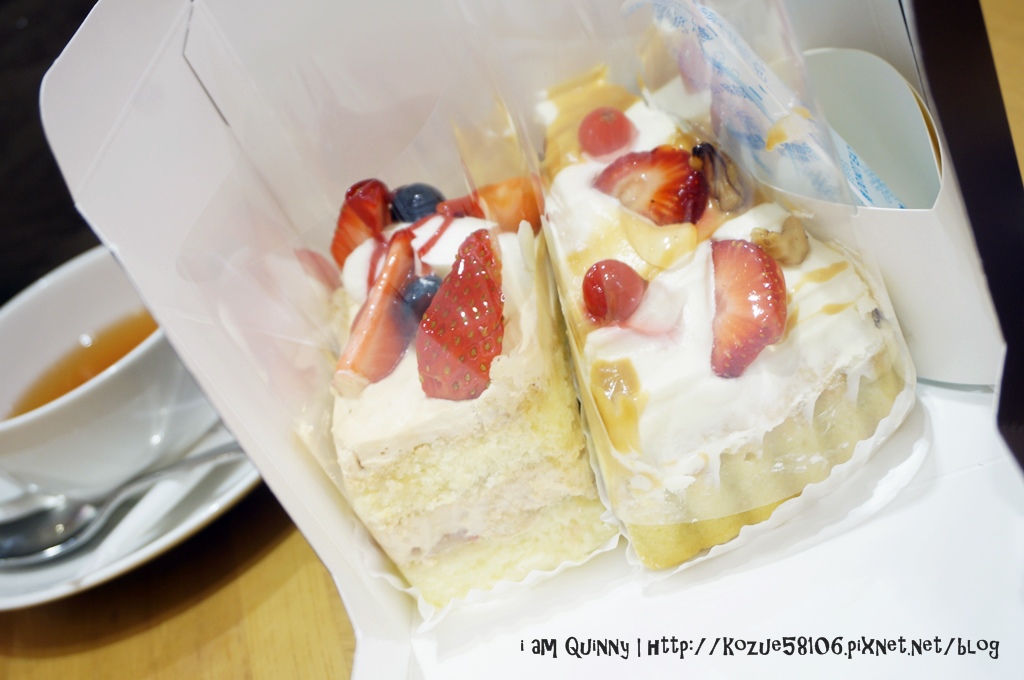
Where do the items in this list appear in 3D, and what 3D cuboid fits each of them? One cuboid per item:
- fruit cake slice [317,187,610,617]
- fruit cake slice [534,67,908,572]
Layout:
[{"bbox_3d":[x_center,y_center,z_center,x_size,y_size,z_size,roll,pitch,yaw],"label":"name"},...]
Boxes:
[{"bbox_3d":[-0.011,0.006,0.268,0.044,0.069,0.070,-18,36,4],"label":"fruit cake slice"},{"bbox_3d":[0.040,-0.015,0.280,0.071,0.057,0.105,-22,36,-2],"label":"fruit cake slice"}]

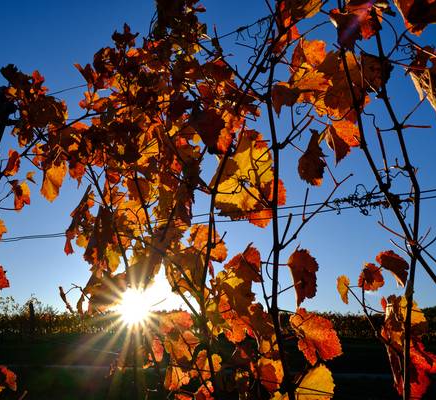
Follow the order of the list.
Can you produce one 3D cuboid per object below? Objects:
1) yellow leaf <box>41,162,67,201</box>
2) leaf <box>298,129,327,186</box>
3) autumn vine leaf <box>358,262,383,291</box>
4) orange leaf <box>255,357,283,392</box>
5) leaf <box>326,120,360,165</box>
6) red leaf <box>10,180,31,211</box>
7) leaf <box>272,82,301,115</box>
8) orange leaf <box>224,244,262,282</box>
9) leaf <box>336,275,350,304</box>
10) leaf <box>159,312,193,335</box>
[{"bbox_3d":[-0.492,-0.055,1.345,0.062,0.110,0.035,17,-15,-10],"label":"yellow leaf"},{"bbox_3d":[0.214,-0.096,1.017,0.063,0.129,0.050,-3,-15,12],"label":"leaf"},{"bbox_3d":[0.332,0.166,0.974,0.056,0.061,0.030,-2,-15,9],"label":"autumn vine leaf"},{"bbox_3d":[0.122,0.414,1.069,0.062,0.086,0.030,-1,-15,3],"label":"orange leaf"},{"bbox_3d":[0.277,-0.130,1.000,0.080,0.093,0.045,-2,-15,8],"label":"leaf"},{"bbox_3d":[-0.624,-0.014,1.421,0.057,0.093,0.050,12,-19,-38],"label":"red leaf"},{"bbox_3d":[0.165,-0.244,1.082,0.067,0.075,0.045,-2,-15,9],"label":"leaf"},{"bbox_3d":[0.058,0.145,1.031,0.087,0.085,0.060,-1,-15,3],"label":"orange leaf"},{"bbox_3d":[0.257,0.183,0.920,0.029,0.060,0.040,-4,-16,15],"label":"leaf"},{"bbox_3d":[-0.099,0.292,1.072,0.086,0.056,0.045,1,-15,-5],"label":"leaf"}]

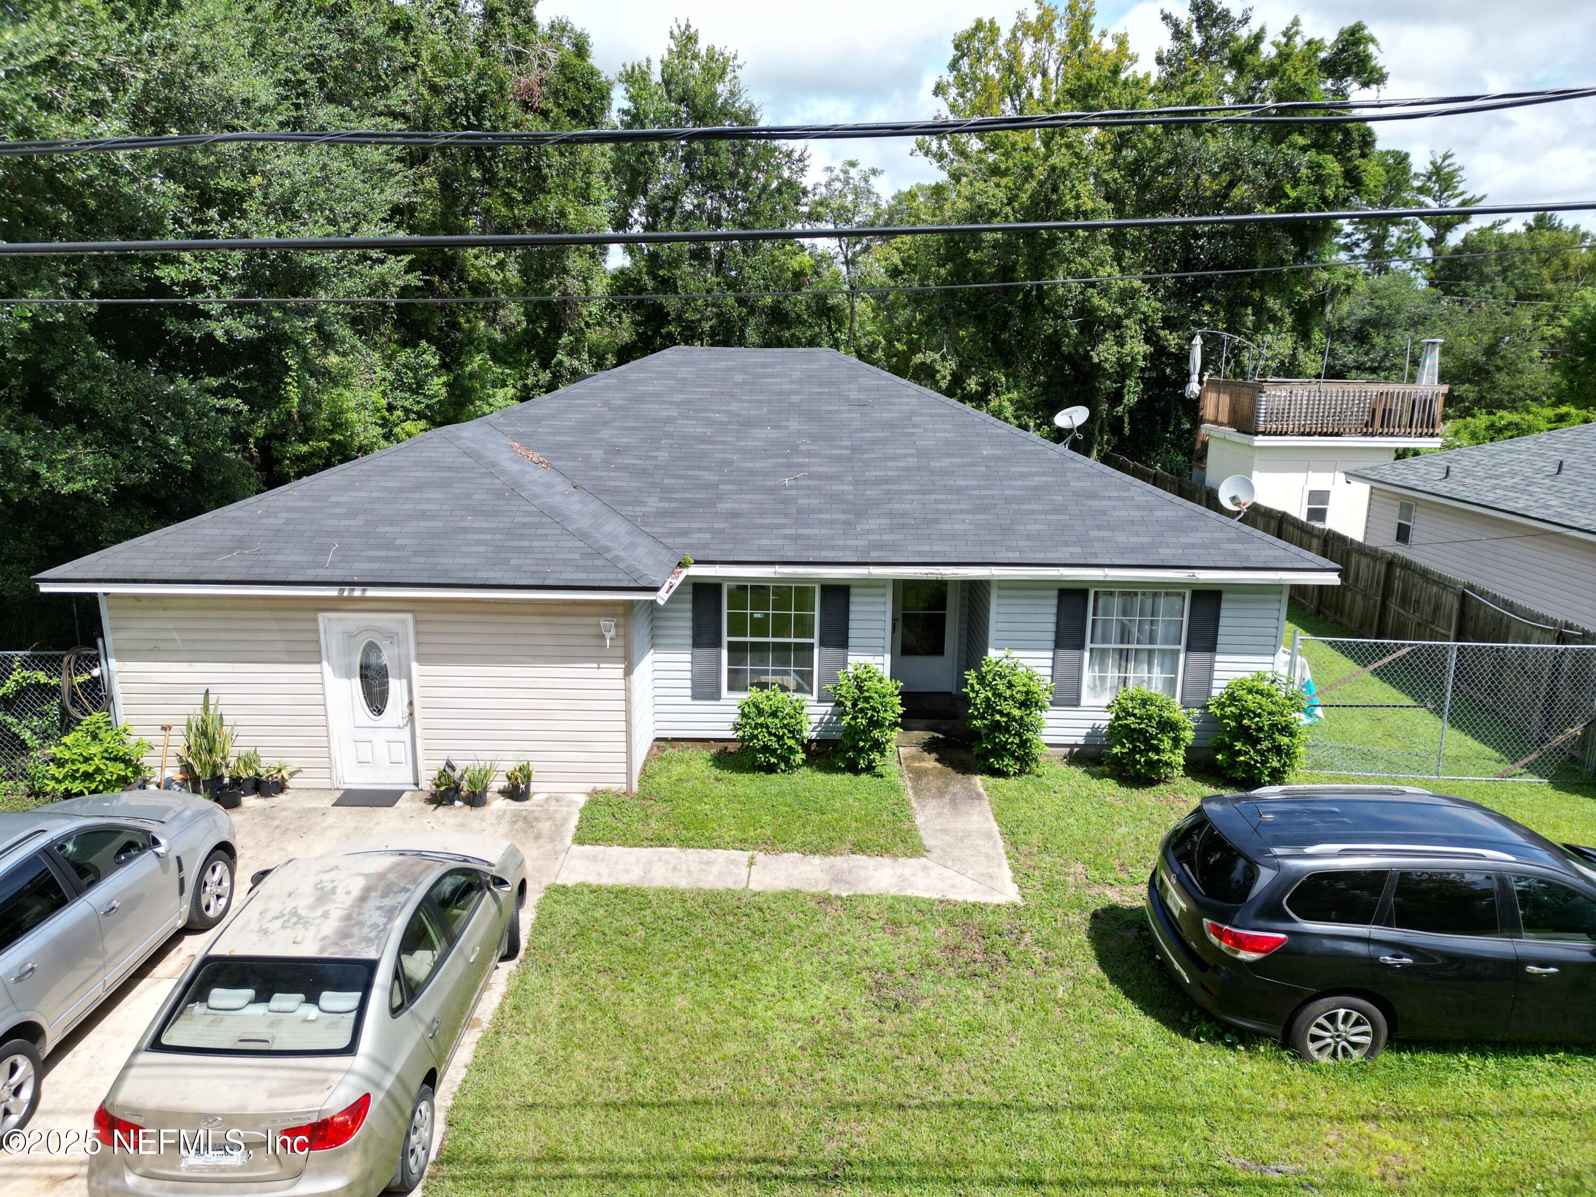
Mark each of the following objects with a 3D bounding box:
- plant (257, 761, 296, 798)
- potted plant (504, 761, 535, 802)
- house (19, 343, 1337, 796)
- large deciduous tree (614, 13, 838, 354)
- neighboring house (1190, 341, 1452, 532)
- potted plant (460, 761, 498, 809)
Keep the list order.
[{"bbox_3d":[-6.019,2.069,12.772,0.450,0.390,0.380,1,12,0],"label":"plant"},{"bbox_3d":[-3.189,2.083,12.713,0.350,0.470,0.340,1,12,0],"label":"potted plant"},{"bbox_3d":[-0.825,-1.553,18.571,14.900,5.160,13.450,1,12,0],"label":"house"},{"bbox_3d":[-2.531,-11.109,37.712,7.532,15.671,6.932,1,12,0],"label":"large deciduous tree"},{"bbox_3d":[14.332,-4.002,31.053,5.000,5.100,4.300,1,12,0],"label":"neighboring house"},{"bbox_3d":[-3.604,2.083,12.540,0.440,0.530,0.400,1,12,0],"label":"potted plant"}]

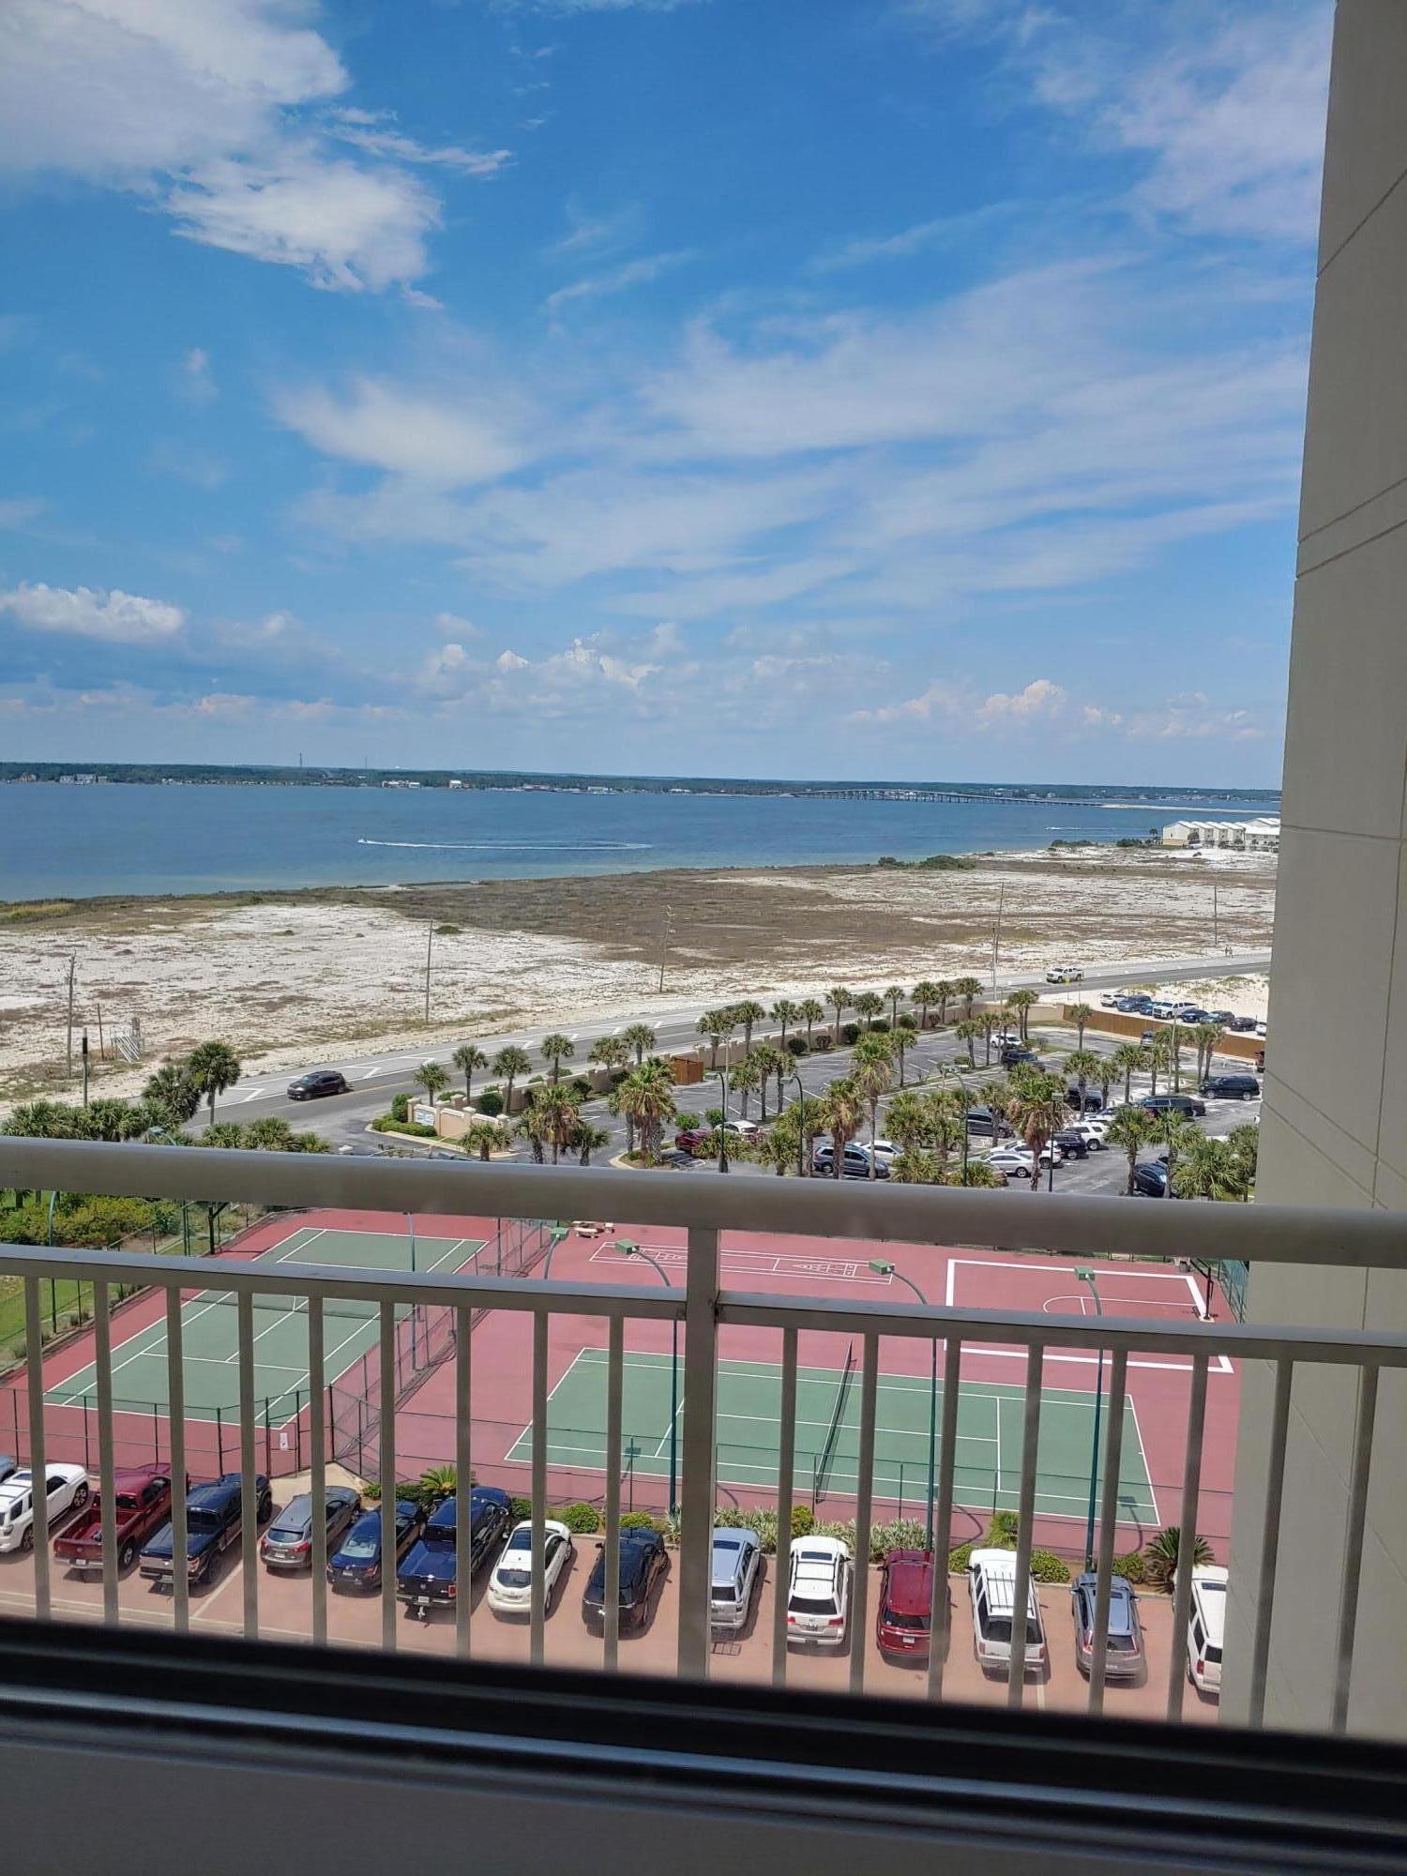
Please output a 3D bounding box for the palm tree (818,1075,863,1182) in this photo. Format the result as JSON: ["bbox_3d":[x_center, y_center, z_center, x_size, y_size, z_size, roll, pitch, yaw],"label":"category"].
[{"bbox_3d":[8.870,12.470,87.220,2.920,7.250,2.870,2,7,6],"label":"palm tree"}]

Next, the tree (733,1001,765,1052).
[{"bbox_3d":[4.198,8.521,123.926,3.092,5.716,3.092,1,7,0],"label":"tree"}]

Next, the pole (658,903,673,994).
[{"bbox_3d":[-4.412,1.298,159.944,2.200,10.600,0.400,11,9,42],"label":"pole"}]

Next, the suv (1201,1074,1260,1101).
[{"bbox_3d":[43.982,12.470,113.423,5.100,1.770,2.000,3,7,11],"label":"suv"}]

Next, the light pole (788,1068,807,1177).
[{"bbox_3d":[5.034,12.292,77.402,0.700,9.100,1.800,6,9,37],"label":"light pole"}]

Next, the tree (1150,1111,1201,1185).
[{"bbox_3d":[29.696,13.637,85.543,3.323,5.656,3.323,4,7,20],"label":"tree"}]

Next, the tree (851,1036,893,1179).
[{"bbox_3d":[10.900,11.160,87.220,2.640,9.940,2.590,2,7,7],"label":"tree"}]

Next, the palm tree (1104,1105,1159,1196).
[{"bbox_3d":[27.240,13.610,86.080,3.540,6.020,3.470,3,7,18],"label":"palm tree"}]

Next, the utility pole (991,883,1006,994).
[{"bbox_3d":[38.670,-0.289,177.844,1.000,12.600,0.600,1,7,0],"label":"utility pole"}]

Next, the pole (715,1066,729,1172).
[{"bbox_3d":[0.899,12.196,78.730,0.600,9.000,2.500,3,7,19],"label":"pole"}]

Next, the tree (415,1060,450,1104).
[{"bbox_3d":[-20.240,11.247,101.159,2.730,4.300,2.730,1,7,0],"label":"tree"}]

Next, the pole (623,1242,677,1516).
[{"bbox_3d":[-1.726,15.520,47.614,0.550,9.700,2.400,-6,10,-45],"label":"pole"}]

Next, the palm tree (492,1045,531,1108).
[{"bbox_3d":[-14.910,10.860,105.240,3.070,5.280,3.010,0,7,-8],"label":"palm tree"}]

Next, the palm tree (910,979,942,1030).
[{"bbox_3d":[23.013,6.965,140.614,3.110,5.170,3.110,1,7,0],"label":"palm tree"}]

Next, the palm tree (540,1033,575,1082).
[{"bbox_3d":[-11.762,10.124,109.058,2.820,4.990,2.820,1,7,0],"label":"palm tree"}]

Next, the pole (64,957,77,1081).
[{"bbox_3d":[-52.440,6.560,112.210,1.050,10.650,0.800,-2,7,-25],"label":"pole"}]

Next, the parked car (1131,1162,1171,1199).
[{"bbox_3d":[29.310,15.542,86.078,1.850,1.620,4.600,-2,8,-23],"label":"parked car"}]

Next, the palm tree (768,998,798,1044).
[{"bbox_3d":[7.780,8.290,132.010,2.860,5.070,2.800,2,7,3],"label":"palm tree"}]

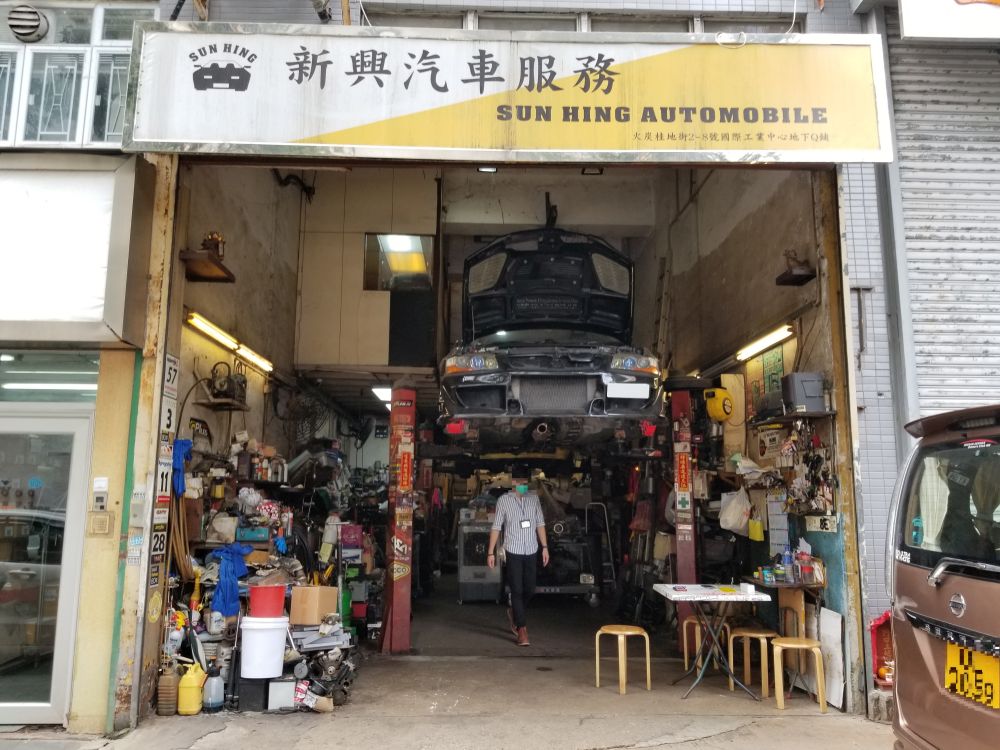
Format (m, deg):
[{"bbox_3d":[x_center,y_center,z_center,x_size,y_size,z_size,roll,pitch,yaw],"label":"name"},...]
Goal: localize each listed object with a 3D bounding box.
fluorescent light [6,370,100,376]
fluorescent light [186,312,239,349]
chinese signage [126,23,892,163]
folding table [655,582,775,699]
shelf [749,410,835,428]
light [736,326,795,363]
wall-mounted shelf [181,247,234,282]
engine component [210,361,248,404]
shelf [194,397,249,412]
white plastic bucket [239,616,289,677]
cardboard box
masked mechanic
[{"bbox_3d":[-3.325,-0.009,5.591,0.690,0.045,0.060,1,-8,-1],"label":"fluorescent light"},{"bbox_3d":[-2.355,-0.343,6.206,0.080,0.100,1.180,1,-8,-1],"label":"fluorescent light"},{"bbox_3d":[0.103,-2.065,5.598,5.570,1.020,0.170,1,-8,-1],"label":"chinese signage"},{"bbox_3d":[1.629,2.038,5.760,0.760,0.745,0.660,0,-8,0],"label":"folding table"},{"bbox_3d":[2.315,0.358,5.987,0.330,0.060,0.920,1,-8,-1],"label":"shelf"},{"bbox_3d":[2.185,-0.239,6.234,0.080,0.100,1.180,1,-8,-1],"label":"light"},{"bbox_3d":[-2.352,-0.843,5.891,0.360,0.075,0.620,1,-8,-1],"label":"wall-mounted shelf"},{"bbox_3d":[-2.322,0.070,6.449,0.240,0.330,0.400,1,-8,-1],"label":"engine component"},{"bbox_3d":[-2.272,0.254,6.201,0.320,0.050,0.520,1,-8,-1],"label":"shelf"},{"bbox_3d":[-1.616,1.847,5.160,0.325,0.400,0.325,1,-8,-1],"label":"white plastic bucket"},{"bbox_3d":[-1.331,1.625,5.361,0.210,0.265,0.250,-1,-9,12],"label":"cardboard box"},{"bbox_3d":[0.172,1.742,7.454,0.570,1.730,0.480,1,-8,-6],"label":"masked mechanic"}]

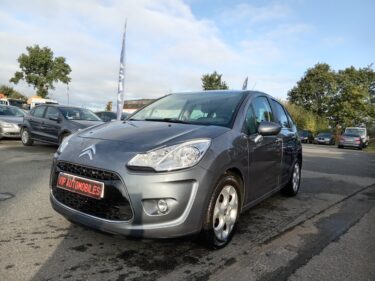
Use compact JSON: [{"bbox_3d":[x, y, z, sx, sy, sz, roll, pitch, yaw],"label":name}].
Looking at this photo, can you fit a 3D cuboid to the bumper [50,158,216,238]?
[{"bbox_3d":[-0.662,0.391,2.178,1.680,0.500,0.500,5,3,34],"label":"bumper"}]

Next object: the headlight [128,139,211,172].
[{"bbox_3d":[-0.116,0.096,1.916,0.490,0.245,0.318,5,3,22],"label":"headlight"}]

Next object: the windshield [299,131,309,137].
[{"bbox_3d":[13.204,-0.802,31.000,1.350,0.450,0.650,5,3,34],"label":"windshield"}]

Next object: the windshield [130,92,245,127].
[{"bbox_3d":[0.011,-0.378,3.062,1.360,0.470,0.800,5,3,34],"label":"windshield"}]

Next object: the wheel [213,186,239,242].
[{"bbox_3d":[0.255,0.568,2.190,0.170,0.440,0.440,5,3,34],"label":"wheel"}]

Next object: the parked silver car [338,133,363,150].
[{"bbox_3d":[15.100,0.055,25.000,1.770,1.460,4.300,5,3,31],"label":"parked silver car"}]

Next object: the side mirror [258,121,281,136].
[{"bbox_3d":[0.794,-0.116,2.620,0.210,0.155,0.140,5,3,34],"label":"side mirror"}]

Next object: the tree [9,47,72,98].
[{"bbox_3d":[-19.616,-7.407,36.000,7.200,10.700,7.200,4,3,0],"label":"tree"}]

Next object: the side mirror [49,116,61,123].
[{"bbox_3d":[-3.998,-0.631,8.138,0.170,0.160,0.240,5,3,35],"label":"side mirror"}]

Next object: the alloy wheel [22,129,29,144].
[{"bbox_3d":[-5.525,-0.108,9.376,0.420,0.420,0.170,5,3,35],"label":"alloy wheel"}]

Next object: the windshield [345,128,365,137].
[{"bbox_3d":[18.308,-0.817,29.500,1.650,0.780,0.420,5,3,32],"label":"windshield"}]

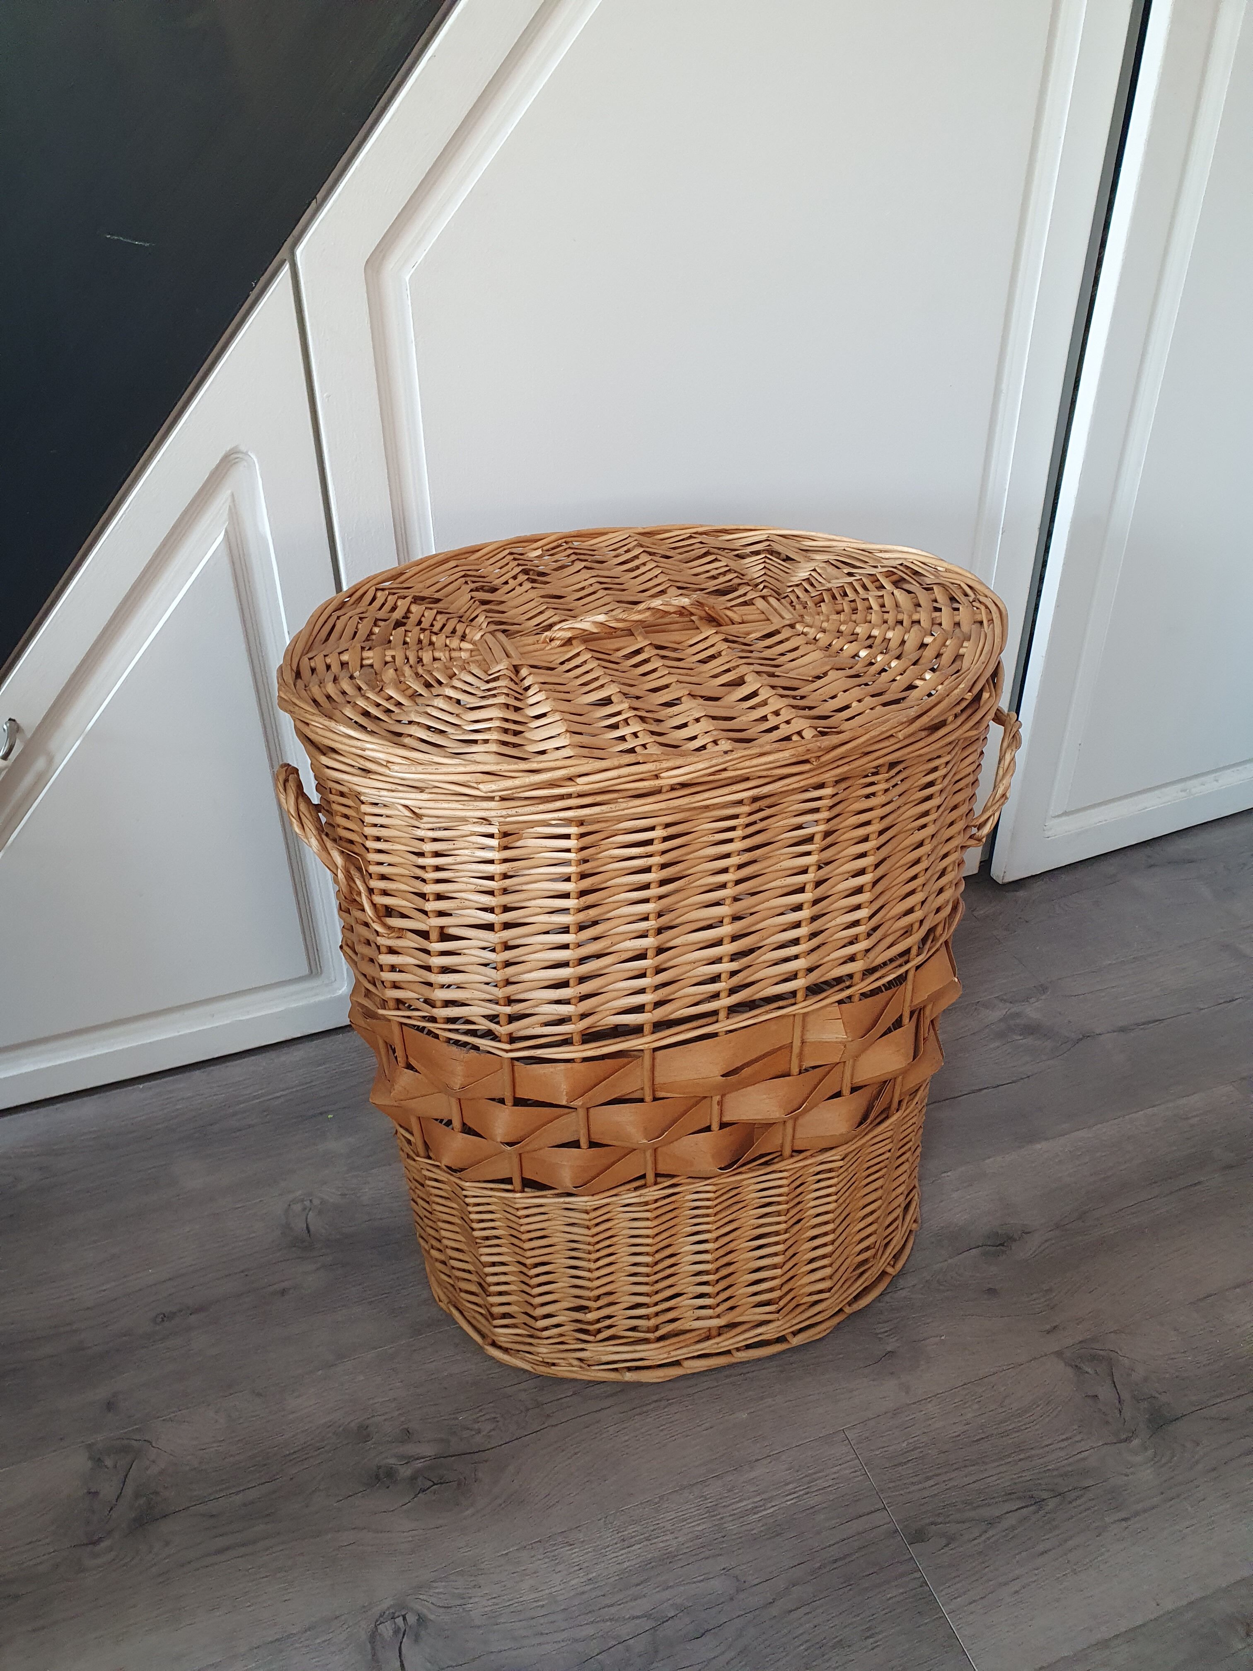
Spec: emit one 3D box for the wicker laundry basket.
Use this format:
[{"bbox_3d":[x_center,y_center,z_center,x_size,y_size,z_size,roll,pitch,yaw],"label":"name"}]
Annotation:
[{"bbox_3d":[0.032,0.088,0.977,0.525,0.583,0.345,-9,34,-12],"label":"wicker laundry basket"}]

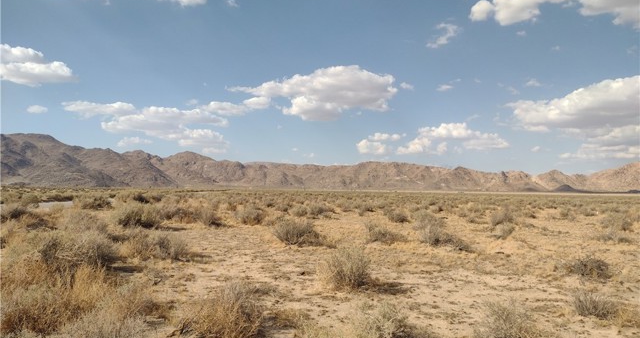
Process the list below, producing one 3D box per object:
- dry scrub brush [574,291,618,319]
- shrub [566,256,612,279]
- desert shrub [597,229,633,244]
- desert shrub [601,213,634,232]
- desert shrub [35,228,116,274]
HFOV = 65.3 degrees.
[{"bbox_3d":[3.548,1.727,6.435,0.575,0.332,0.517,-1,-3,29],"label":"dry scrub brush"},{"bbox_3d":[5.067,1.832,9.392,0.839,0.388,0.755,-1,-3,28],"label":"shrub"},{"bbox_3d":[9.434,2.143,15.998,1.119,0.374,1.007,-1,-3,30],"label":"desert shrub"},{"bbox_3d":[12.183,2.178,20.456,1.196,0.708,1.017,-1,-3,31],"label":"desert shrub"},{"bbox_3d":[-4.800,1.586,9.826,1.447,0.788,1.230,2,-3,-26],"label":"desert shrub"}]

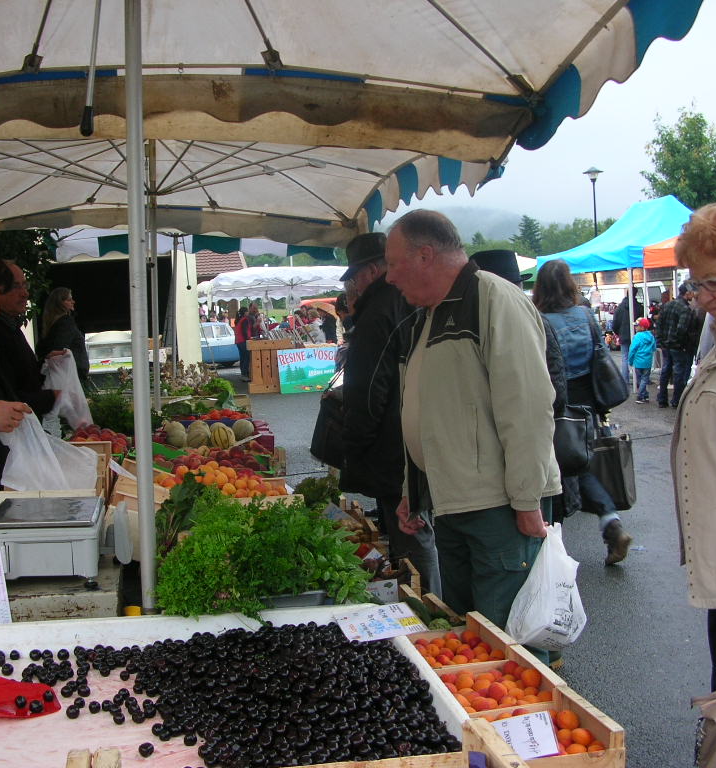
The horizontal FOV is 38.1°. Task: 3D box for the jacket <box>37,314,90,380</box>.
[{"bbox_3d":[-2.361,-0.285,8.300,0.400,0.600,0.450,-2,4,-6],"label":"jacket"}]

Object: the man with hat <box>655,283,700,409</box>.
[{"bbox_3d":[4.320,-0.560,14.000,0.540,1.720,0.380,1,5,27],"label":"man with hat"}]

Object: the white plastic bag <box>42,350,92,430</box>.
[{"bbox_3d":[-1.501,0.034,5.350,0.250,0.420,0.150,-3,4,-18],"label":"white plastic bag"}]

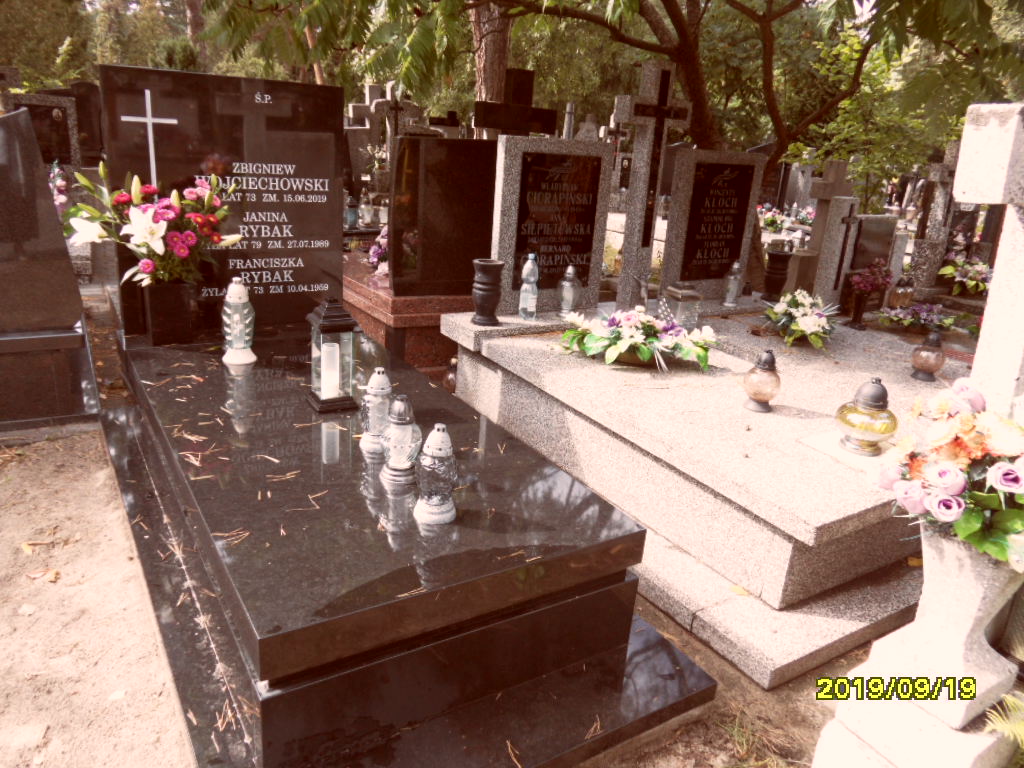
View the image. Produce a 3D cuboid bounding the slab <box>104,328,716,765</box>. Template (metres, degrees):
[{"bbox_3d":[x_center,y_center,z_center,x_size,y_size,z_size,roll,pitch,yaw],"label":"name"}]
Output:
[{"bbox_3d":[-0.560,0.280,2.175,1.060,0.392,2.215,-7,20,-33],"label":"slab"}]

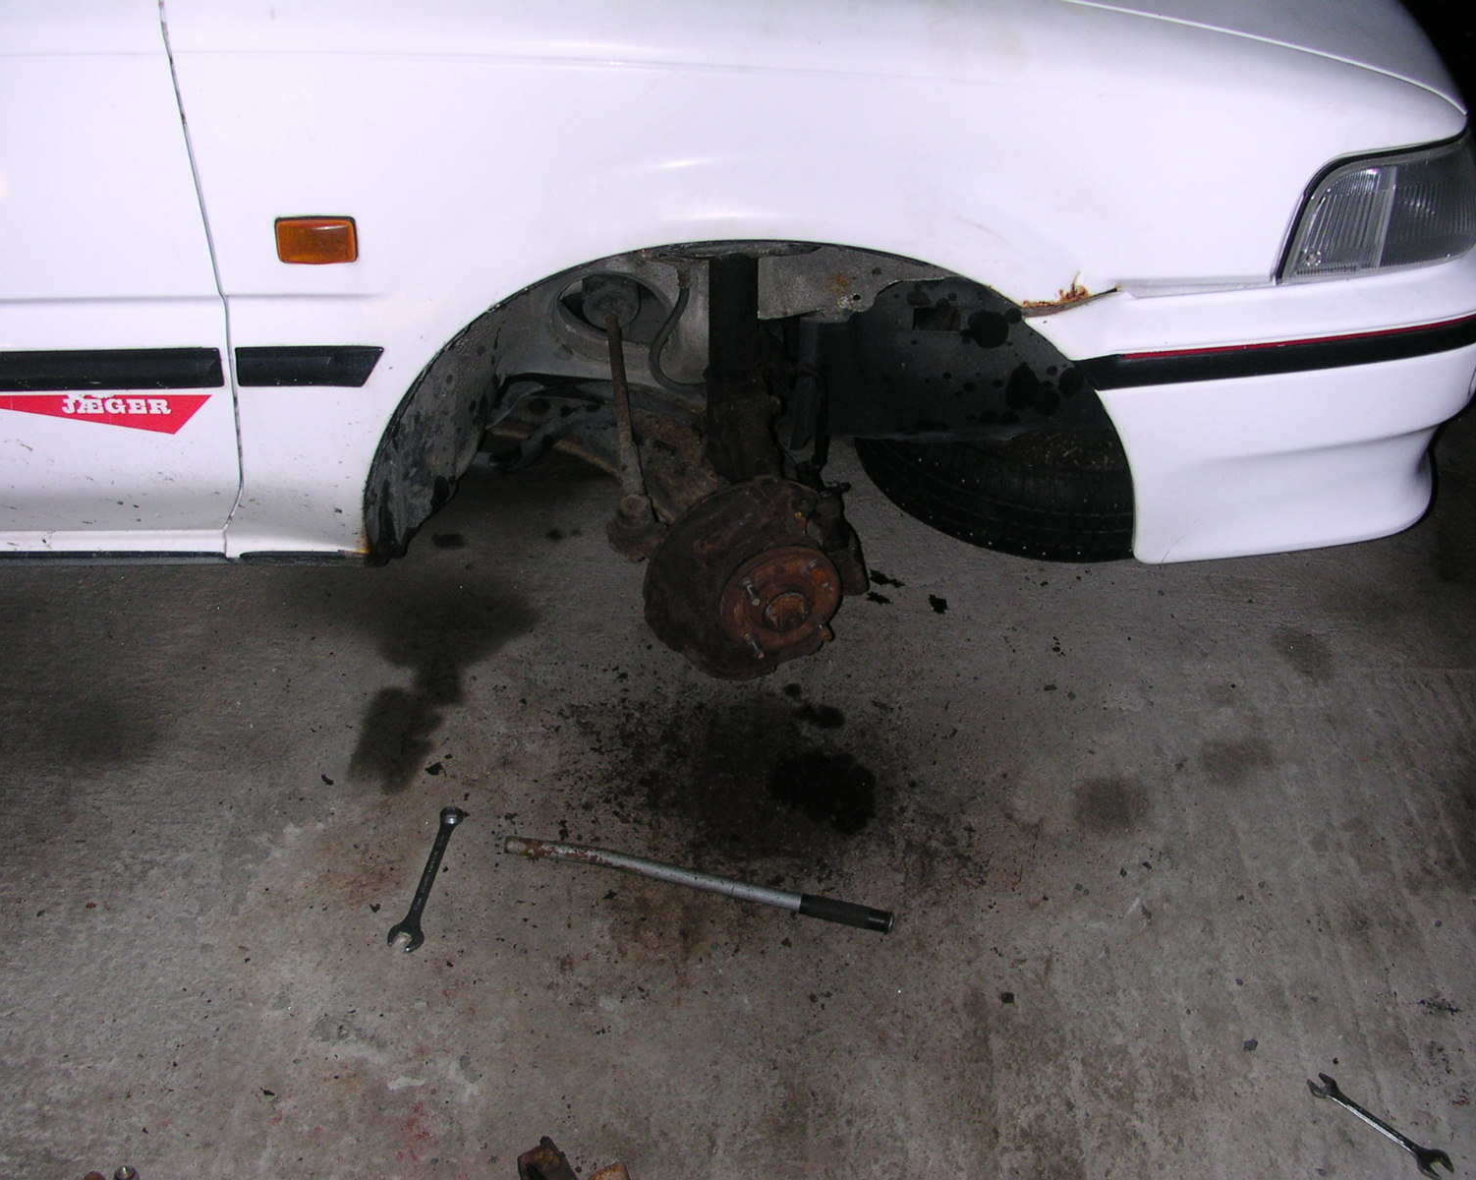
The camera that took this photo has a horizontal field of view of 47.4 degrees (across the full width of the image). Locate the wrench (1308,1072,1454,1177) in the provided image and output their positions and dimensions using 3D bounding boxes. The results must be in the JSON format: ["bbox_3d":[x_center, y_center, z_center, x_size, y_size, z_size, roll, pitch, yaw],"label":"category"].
[{"bbox_3d":[0.601,0.501,1.576,0.032,0.009,0.145,-29,47,-32],"label":"wrench"}]

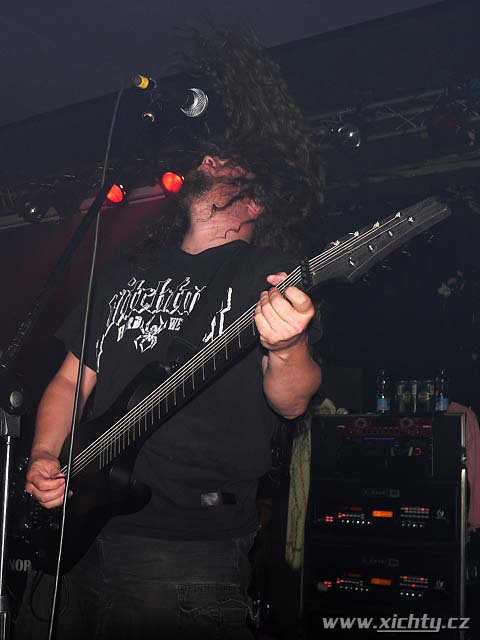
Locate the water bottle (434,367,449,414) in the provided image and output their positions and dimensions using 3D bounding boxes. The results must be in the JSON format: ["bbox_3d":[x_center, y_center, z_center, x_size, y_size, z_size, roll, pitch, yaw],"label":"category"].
[{"bbox_3d":[0.993,0.347,3.280,0.067,0.219,0.067,-3,-15,27],"label":"water bottle"}]

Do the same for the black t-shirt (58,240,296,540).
[{"bbox_3d":[-0.109,0.140,1.360,0.490,0.600,0.280,-2,-15,23],"label":"black t-shirt"}]

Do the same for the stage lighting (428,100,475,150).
[{"bbox_3d":[1.398,-1.286,4.400,0.260,0.270,0.300,-3,8,27],"label":"stage lighting"}]

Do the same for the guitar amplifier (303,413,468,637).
[{"bbox_3d":[0.802,1.123,3.464,0.787,1.200,0.500,-3,-15,27],"label":"guitar amplifier"}]

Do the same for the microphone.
[{"bbox_3d":[-0.103,-0.366,1.089,0.053,0.053,0.180,-1,8,21],"label":"microphone"}]

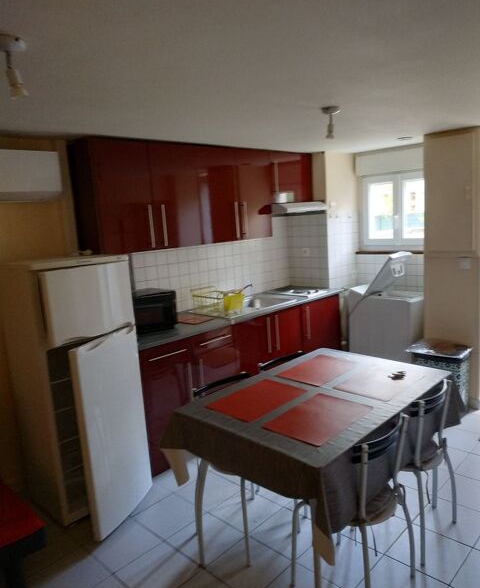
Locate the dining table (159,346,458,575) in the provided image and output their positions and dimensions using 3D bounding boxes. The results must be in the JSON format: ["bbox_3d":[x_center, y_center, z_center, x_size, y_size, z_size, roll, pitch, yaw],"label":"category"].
[{"bbox_3d":[0.409,0.844,2.223,0.858,0.766,1.238,5,13,45],"label":"dining table"}]

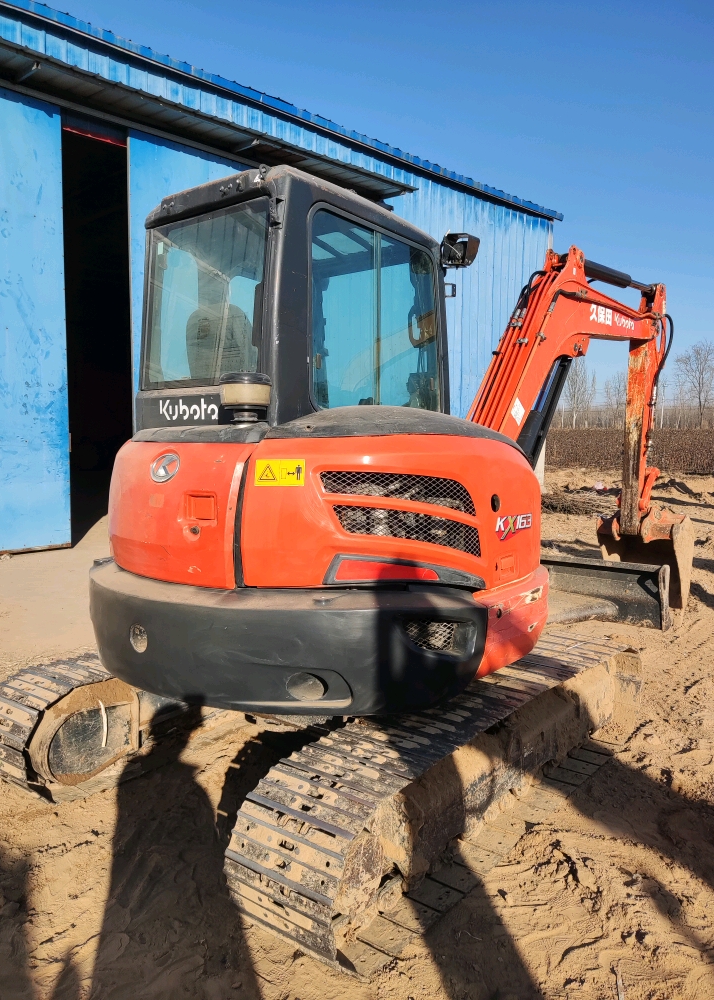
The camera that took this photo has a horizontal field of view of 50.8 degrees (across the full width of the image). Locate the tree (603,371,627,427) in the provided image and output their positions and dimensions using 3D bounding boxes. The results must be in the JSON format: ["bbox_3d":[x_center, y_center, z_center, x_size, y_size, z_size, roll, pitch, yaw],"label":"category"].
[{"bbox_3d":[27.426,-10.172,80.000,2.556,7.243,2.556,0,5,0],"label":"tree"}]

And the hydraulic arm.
[{"bbox_3d":[1.545,-0.314,4.999,0.610,2.560,2.920,4,6,38],"label":"hydraulic arm"}]

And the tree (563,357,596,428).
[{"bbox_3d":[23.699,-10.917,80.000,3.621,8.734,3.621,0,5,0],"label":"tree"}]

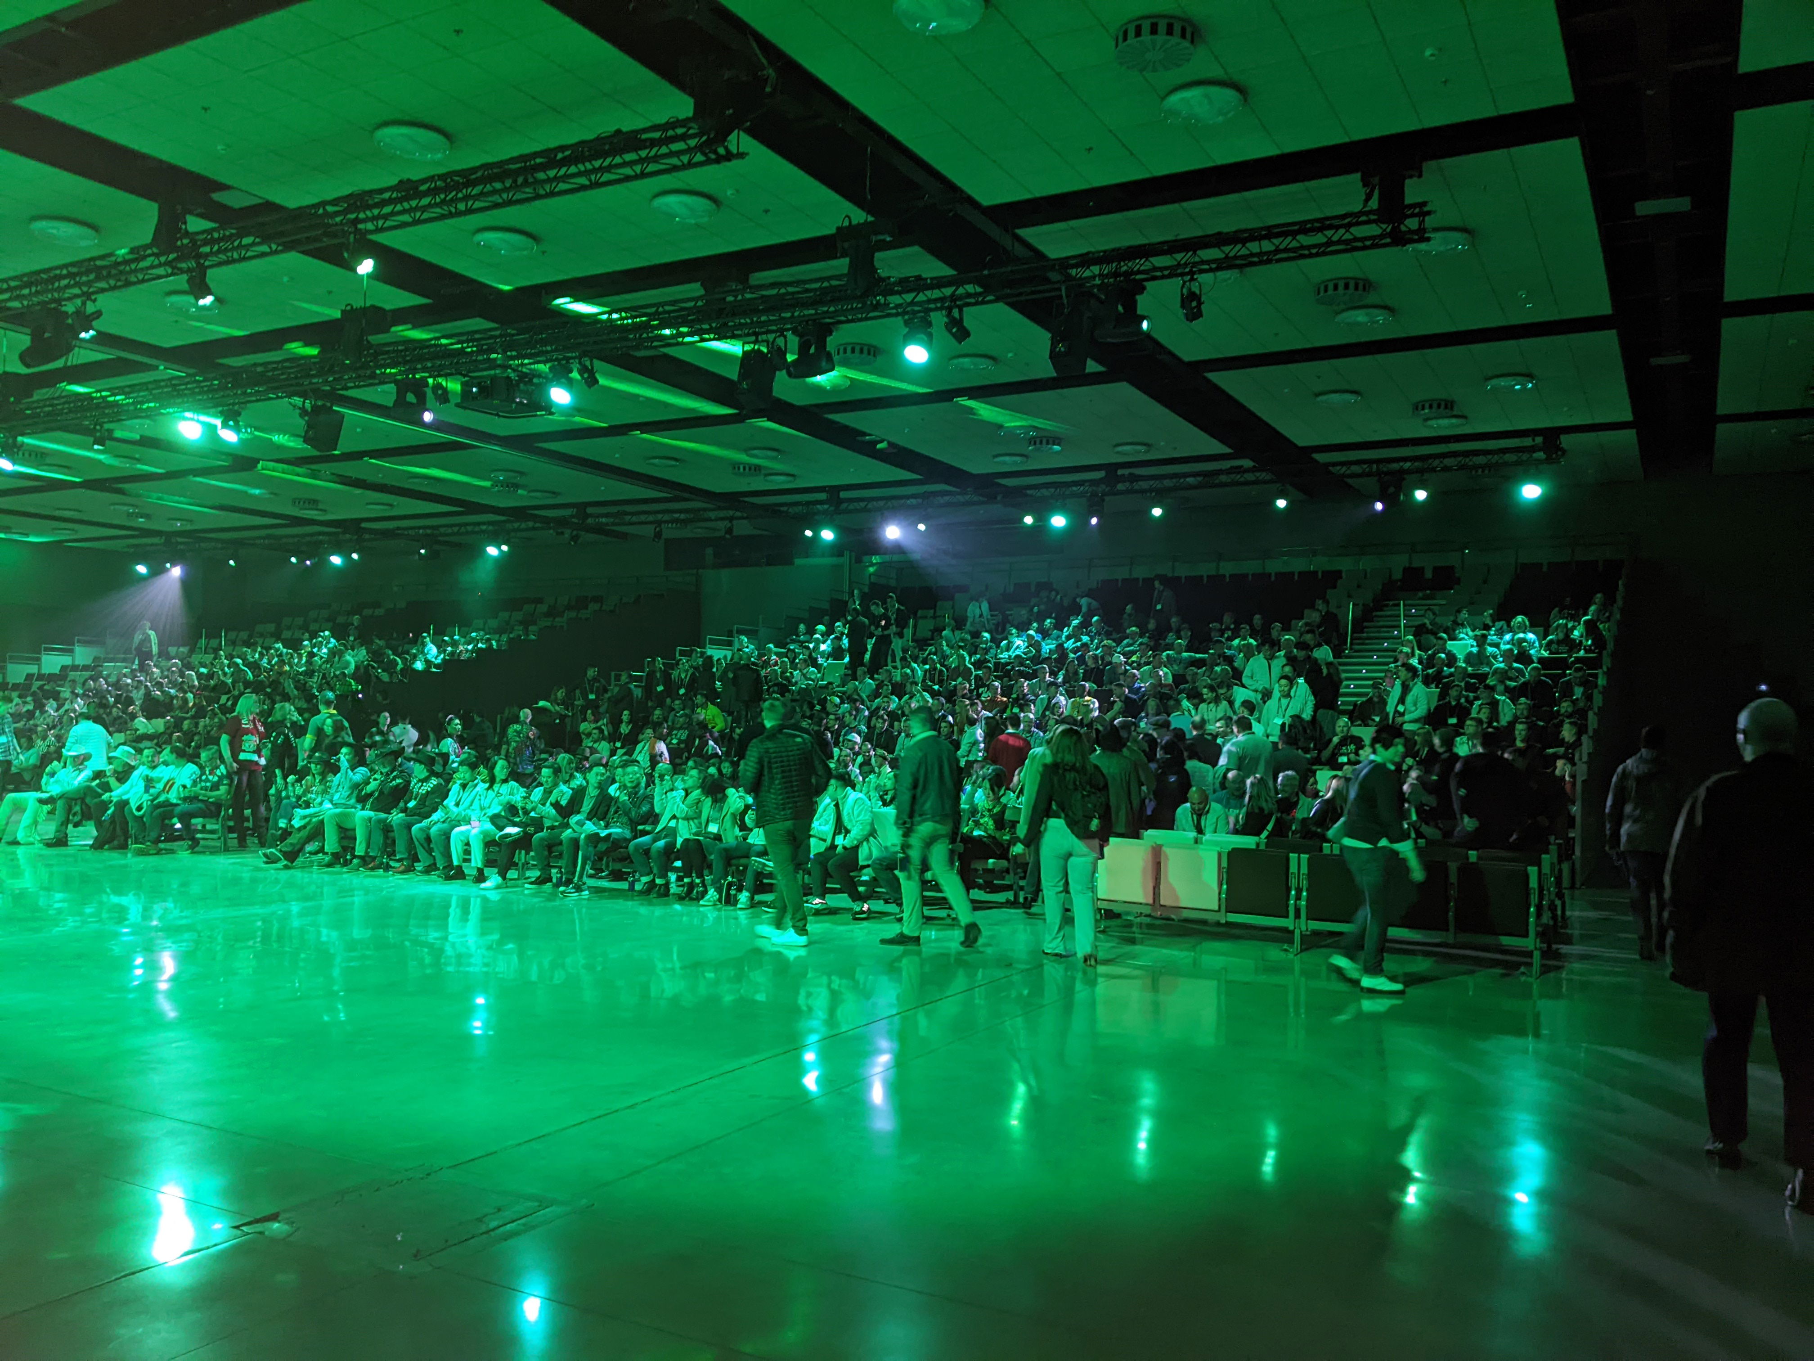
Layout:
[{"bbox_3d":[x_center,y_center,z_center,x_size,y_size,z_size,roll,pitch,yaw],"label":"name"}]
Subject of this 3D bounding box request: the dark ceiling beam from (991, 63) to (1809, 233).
[{"bbox_3d":[4.239,-4.941,13.161,7.400,0.300,0.780,0,-3,29],"label":"dark ceiling beam"}]

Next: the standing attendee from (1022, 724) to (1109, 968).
[{"bbox_3d":[1.150,1.150,10.162,0.580,1.690,0.420,2,-2,2],"label":"standing attendee"}]

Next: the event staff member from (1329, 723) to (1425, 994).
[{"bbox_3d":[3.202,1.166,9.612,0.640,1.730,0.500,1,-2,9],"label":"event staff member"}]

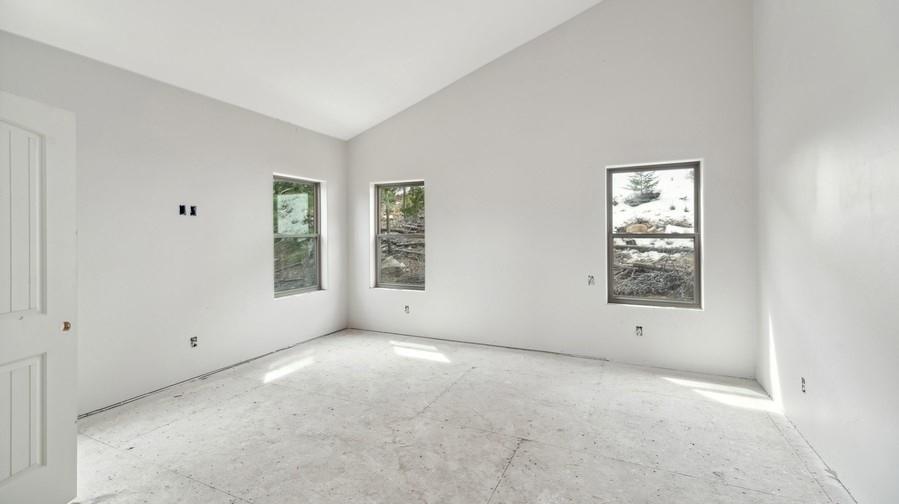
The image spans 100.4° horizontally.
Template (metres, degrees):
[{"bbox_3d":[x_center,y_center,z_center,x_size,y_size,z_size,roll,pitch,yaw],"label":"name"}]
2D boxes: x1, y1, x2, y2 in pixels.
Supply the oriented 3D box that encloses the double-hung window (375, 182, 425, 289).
[{"bbox_3d":[-0.710,-0.238,5.480,0.900,1.500,0.100,1,2,25],"label":"double-hung window"}]

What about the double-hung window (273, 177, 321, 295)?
[{"bbox_3d":[-2.056,-0.202,4.983,0.100,1.513,0.905,0,1,26],"label":"double-hung window"}]

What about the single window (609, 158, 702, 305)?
[{"bbox_3d":[2.219,-0.173,4.100,0.904,1.512,0.100,0,1,26],"label":"single window"}]

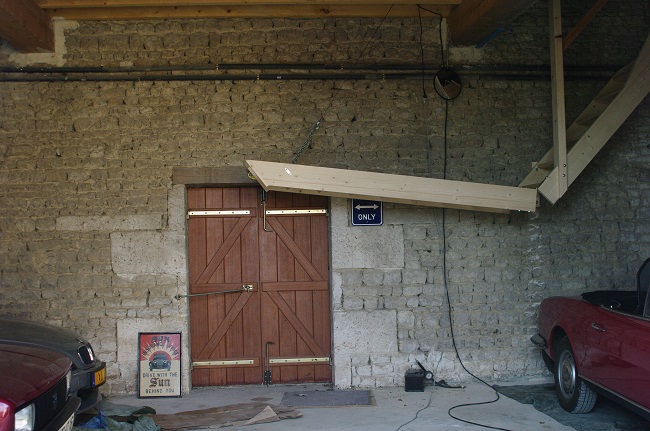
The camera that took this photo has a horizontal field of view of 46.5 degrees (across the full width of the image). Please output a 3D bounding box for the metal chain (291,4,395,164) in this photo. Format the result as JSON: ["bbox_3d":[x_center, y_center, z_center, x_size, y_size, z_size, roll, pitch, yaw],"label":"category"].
[{"bbox_3d":[0.174,-1.247,7.137,0.040,1.830,0.040,32,-4,-3],"label":"metal chain"}]

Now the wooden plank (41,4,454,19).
[{"bbox_3d":[-0.675,-1.988,7.341,3.950,0.060,0.360,-1,-2,-5],"label":"wooden plank"}]

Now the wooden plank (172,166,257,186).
[{"bbox_3d":[-0.638,-0.397,7.591,1.730,0.165,0.220,-1,-2,-5],"label":"wooden plank"}]

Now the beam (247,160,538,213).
[{"bbox_3d":[0.604,-0.251,6.748,2.620,0.214,0.055,5,-2,-5],"label":"beam"}]

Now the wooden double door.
[{"bbox_3d":[-0.659,0.722,7.777,1.430,2.030,0.070,-1,-2,-5],"label":"wooden double door"}]

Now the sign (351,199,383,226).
[{"bbox_3d":[0.423,-0.122,7.567,0.305,0.455,0.012,-1,-2,-5],"label":"sign"}]

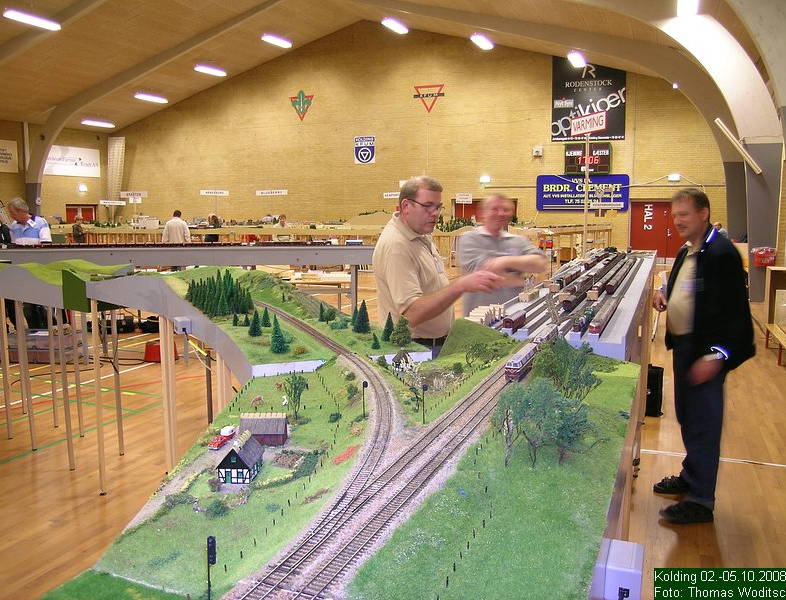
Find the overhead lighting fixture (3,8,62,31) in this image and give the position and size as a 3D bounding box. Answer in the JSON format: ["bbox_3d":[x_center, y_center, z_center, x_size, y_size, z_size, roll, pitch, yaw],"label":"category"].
[{"bbox_3d":[-9.956,-7.717,17.920,0.280,0.110,1.500,3,8,23],"label":"overhead lighting fixture"}]

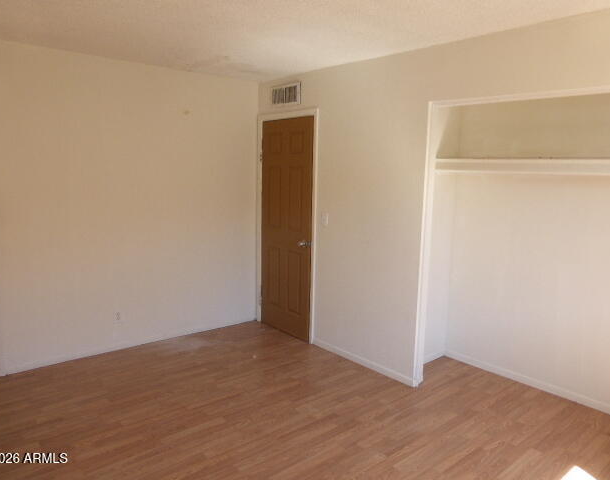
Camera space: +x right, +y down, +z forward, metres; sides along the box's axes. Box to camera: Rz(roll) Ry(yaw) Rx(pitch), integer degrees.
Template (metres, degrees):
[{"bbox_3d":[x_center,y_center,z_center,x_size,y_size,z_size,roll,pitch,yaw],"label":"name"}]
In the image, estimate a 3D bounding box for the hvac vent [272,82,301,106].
[{"bbox_3d":[-0.180,-1.341,4.284,0.022,0.185,0.445,-6,12,-41],"label":"hvac vent"}]

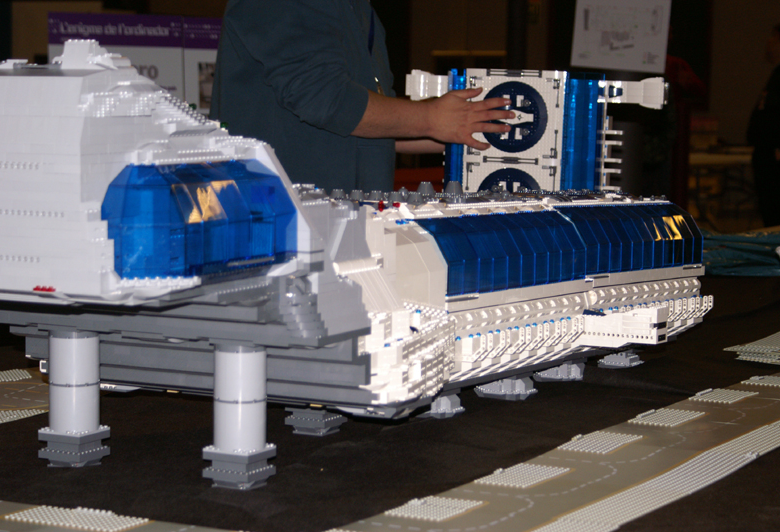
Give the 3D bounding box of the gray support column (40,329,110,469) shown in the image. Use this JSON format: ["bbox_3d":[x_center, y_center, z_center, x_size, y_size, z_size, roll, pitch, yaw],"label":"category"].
[{"bbox_3d":[-0.398,0.165,2.516,0.064,0.174,0.064,4,6,28],"label":"gray support column"}]

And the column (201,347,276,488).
[{"bbox_3d":[-0.181,0.179,2.407,0.064,0.174,0.064,4,6,28],"label":"column"}]

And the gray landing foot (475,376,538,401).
[{"bbox_3d":[0.182,0.184,3.118,0.096,0.038,0.096,4,6,28],"label":"gray landing foot"}]

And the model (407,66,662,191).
[{"bbox_3d":[0.308,-0.190,4.568,0.610,0.514,0.240,4,6,19],"label":"model"}]

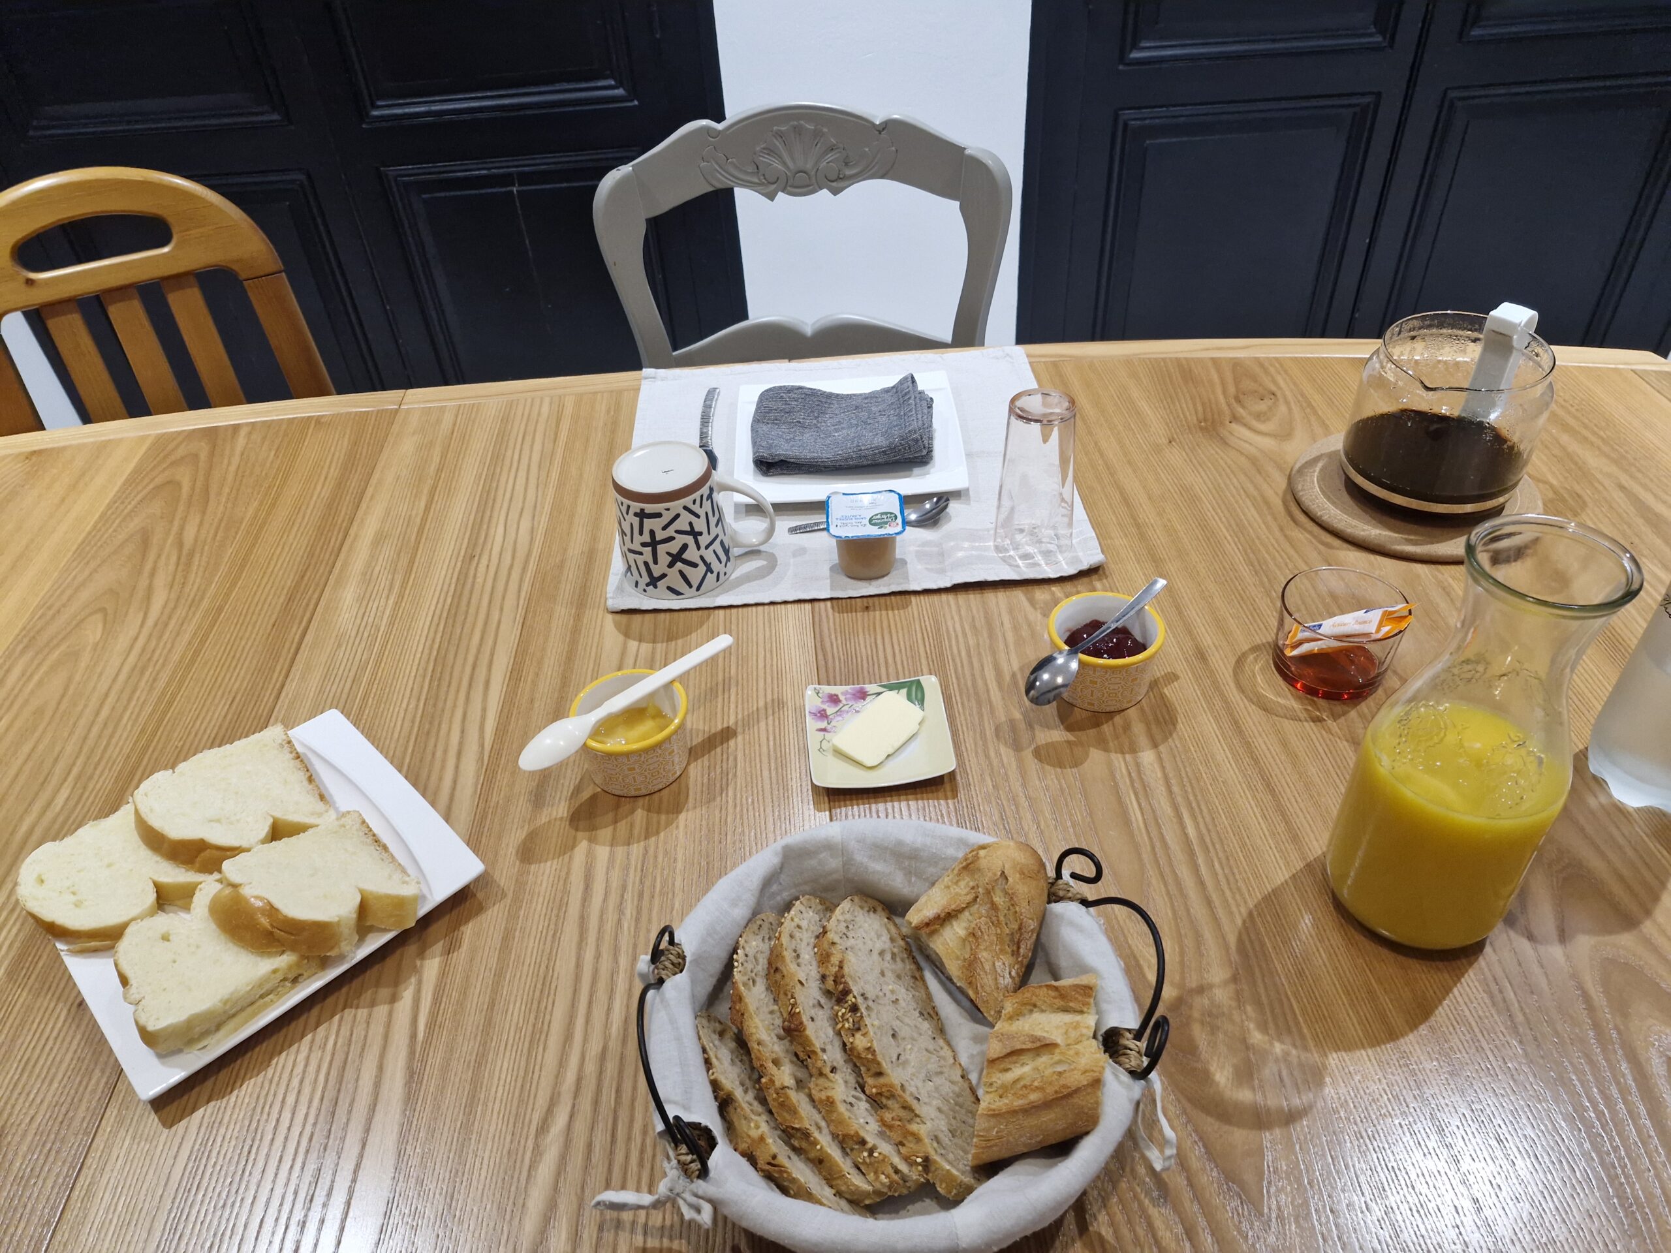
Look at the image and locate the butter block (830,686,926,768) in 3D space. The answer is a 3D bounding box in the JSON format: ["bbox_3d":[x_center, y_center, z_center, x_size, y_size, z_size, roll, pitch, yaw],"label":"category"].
[{"bbox_3d":[0.030,0.072,0.756,0.063,0.008,0.036,-33,46,-31],"label":"butter block"}]

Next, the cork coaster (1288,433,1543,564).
[{"bbox_3d":[0.497,-0.116,0.955,0.196,0.015,0.196,-4,39,0],"label":"cork coaster"}]

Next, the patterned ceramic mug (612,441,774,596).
[{"bbox_3d":[-0.116,-0.090,0.915,0.133,0.097,0.095,-1,39,4],"label":"patterned ceramic mug"}]

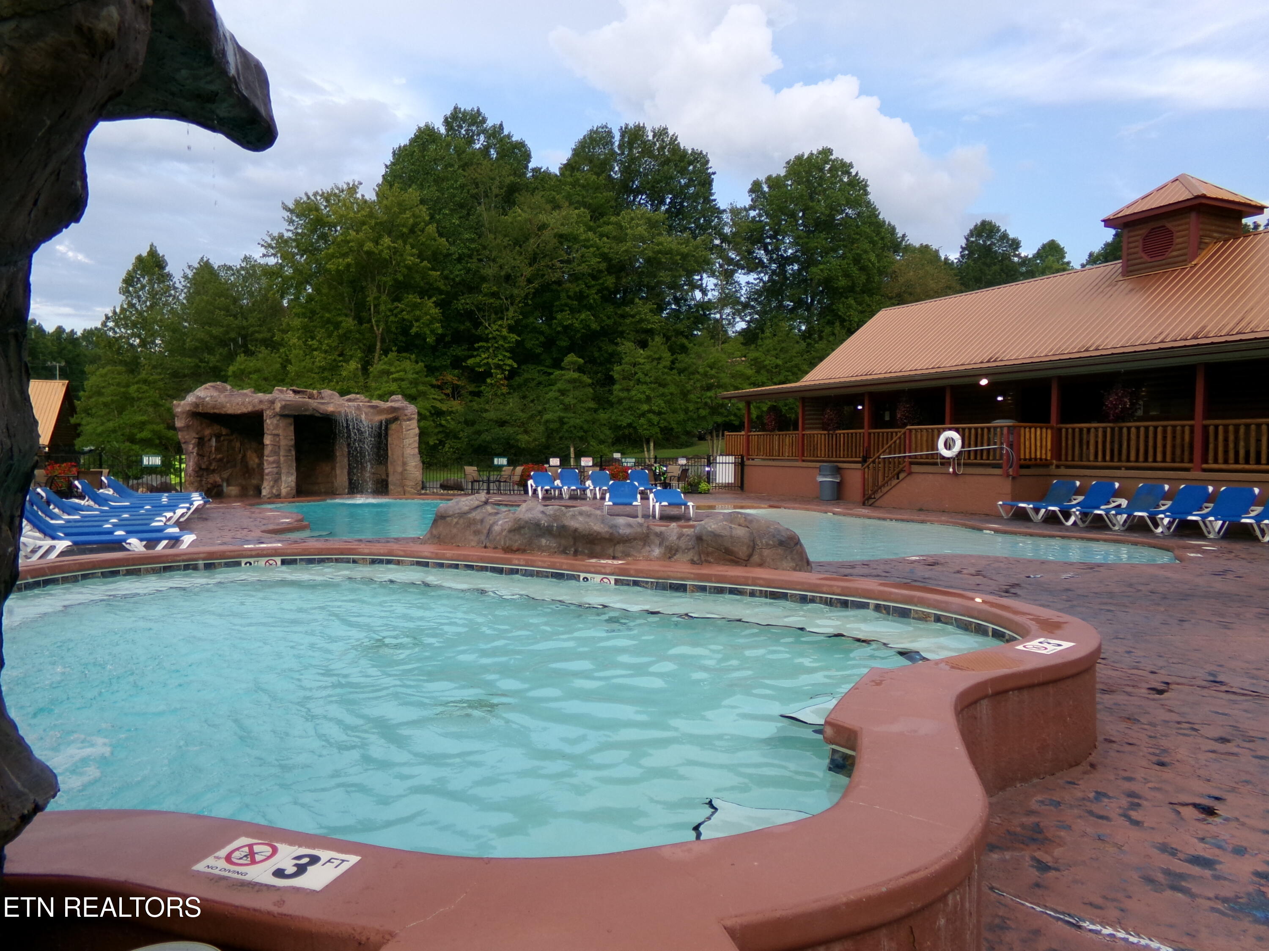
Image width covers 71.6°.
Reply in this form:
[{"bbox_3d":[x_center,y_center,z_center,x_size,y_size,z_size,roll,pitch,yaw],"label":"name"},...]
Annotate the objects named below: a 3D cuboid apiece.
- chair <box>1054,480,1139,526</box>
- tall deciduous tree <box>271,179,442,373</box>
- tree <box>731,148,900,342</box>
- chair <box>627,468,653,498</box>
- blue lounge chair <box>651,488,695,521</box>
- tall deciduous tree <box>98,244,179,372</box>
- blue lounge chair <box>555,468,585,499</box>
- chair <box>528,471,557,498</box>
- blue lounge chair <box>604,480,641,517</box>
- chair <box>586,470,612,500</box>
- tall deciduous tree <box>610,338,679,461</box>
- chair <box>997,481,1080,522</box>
[{"bbox_3d":[8.785,0.541,17.443,1.880,0.800,0.700,0,2,-25],"label":"chair"},{"bbox_3d":[-14.908,-8.420,47.000,9.400,14.563,9.400,1,2,0],"label":"tall deciduous tree"},{"bbox_3d":[12.473,-12.169,60.000,11.300,20.349,11.300,1,2,0],"label":"tree"},{"bbox_3d":[0.264,0.236,25.138,0.700,0.800,1.880,0,2,-11],"label":"chair"},{"bbox_3d":[0.739,0.568,17.884,0.700,0.560,1.880,0,2,-6],"label":"blue lounge chair"},{"bbox_3d":[-30.893,-7.344,55.000,5.600,14.254,5.600,0,2,0],"label":"tall deciduous tree"},{"bbox_3d":[-1.778,0.253,25.849,0.700,0.839,1.900,0,2,-17],"label":"blue lounge chair"},{"bbox_3d":[-2.438,0.267,24.707,0.700,0.710,1.880,0,2,-19],"label":"chair"},{"bbox_3d":[-0.229,0.506,18.473,0.700,0.751,1.900,0,2,0],"label":"blue lounge chair"},{"bbox_3d":[-0.853,0.276,25.863,0.700,0.795,1.900,0,2,-16],"label":"chair"},{"bbox_3d":[0.467,-2.779,36.000,3.100,5.841,3.100,0,2,0],"label":"tall deciduous tree"},{"bbox_3d":[8.444,0.520,18.095,1.900,0.781,0.700,-1,2,-27],"label":"chair"}]

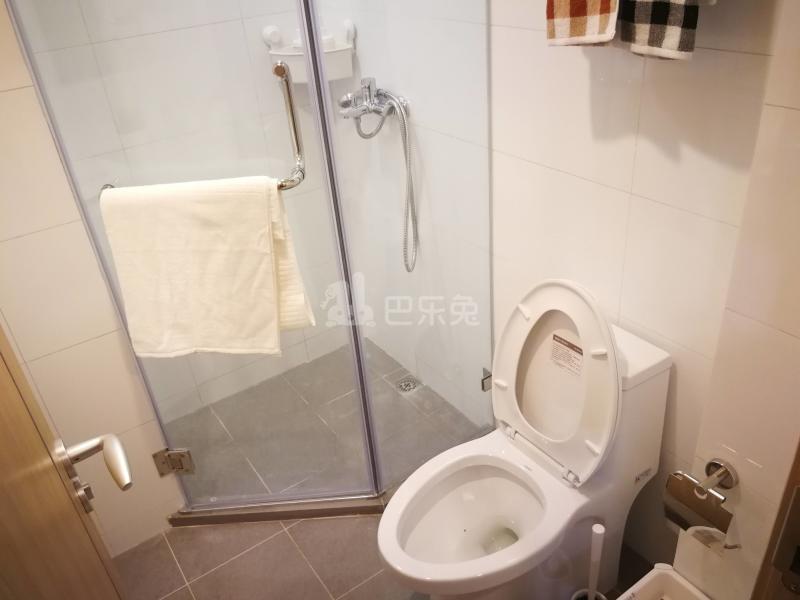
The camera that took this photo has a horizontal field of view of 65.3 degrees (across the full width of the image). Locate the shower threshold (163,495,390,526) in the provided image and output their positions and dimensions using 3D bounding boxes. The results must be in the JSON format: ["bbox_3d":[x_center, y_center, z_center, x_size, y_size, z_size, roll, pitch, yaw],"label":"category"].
[{"bbox_3d":[-0.372,0.640,1.927,0.662,0.040,0.072,-4,30,2],"label":"shower threshold"}]

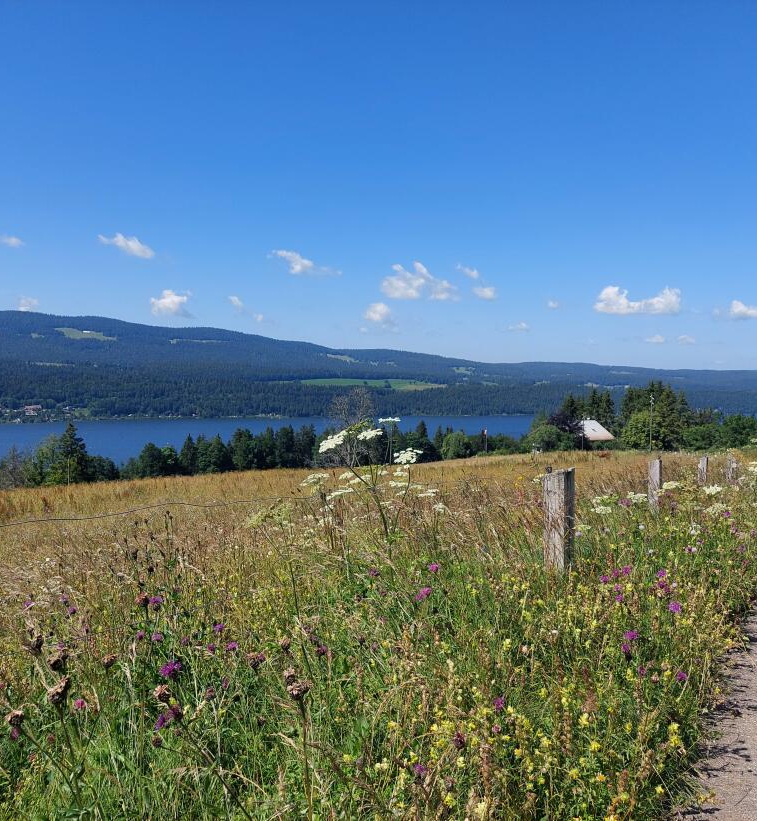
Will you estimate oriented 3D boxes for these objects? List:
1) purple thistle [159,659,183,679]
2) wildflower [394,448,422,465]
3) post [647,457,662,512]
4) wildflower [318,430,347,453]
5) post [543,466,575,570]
[{"bbox_3d":[-0.409,0.510,1.500,0.043,0.038,0.043,-18,18,0],"label":"purple thistle"},{"bbox_3d":[0.088,0.139,2.300,0.085,0.028,0.085,-6,19,0],"label":"wildflower"},{"bbox_3d":[3.854,1.152,10.617,0.155,0.950,0.190,1,2,30],"label":"post"},{"bbox_3d":[-0.139,0.094,2.300,0.100,0.034,0.095,-31,16,0],"label":"wildflower"},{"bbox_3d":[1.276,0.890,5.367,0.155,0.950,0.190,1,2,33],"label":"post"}]

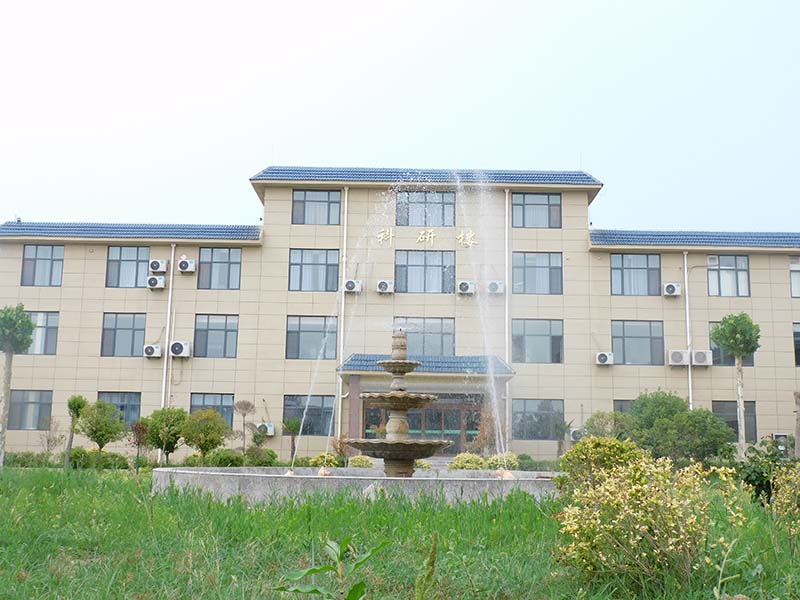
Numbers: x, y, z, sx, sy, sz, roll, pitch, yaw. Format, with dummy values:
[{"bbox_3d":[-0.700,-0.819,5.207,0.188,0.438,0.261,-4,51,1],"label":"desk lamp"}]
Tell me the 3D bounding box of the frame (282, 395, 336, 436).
[{"bbox_3d":[-4.426,5.680,45.309,2.533,1.950,0.100,1,-10,1],"label":"frame"}]

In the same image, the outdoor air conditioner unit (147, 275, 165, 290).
[{"bbox_3d":[-12.040,-0.864,45.615,0.800,0.560,0.300,1,-9,1],"label":"outdoor air conditioner unit"}]

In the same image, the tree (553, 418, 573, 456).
[{"bbox_3d":[7.116,6.327,40.409,1.000,2.364,1.000,1,-9,1],"label":"tree"}]

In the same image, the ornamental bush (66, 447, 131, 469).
[{"bbox_3d":[-13.447,7.053,40.918,2.850,0.903,1.300,1,-10,1],"label":"ornamental bush"}]

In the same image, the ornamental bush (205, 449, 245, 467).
[{"bbox_3d":[-7.368,6.696,39.020,1.608,0.843,1.500,1,-10,1],"label":"ornamental bush"}]

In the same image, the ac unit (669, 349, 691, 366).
[{"bbox_3d":[13.336,2.755,44.027,0.940,0.690,0.360,1,-10,1],"label":"ac unit"}]

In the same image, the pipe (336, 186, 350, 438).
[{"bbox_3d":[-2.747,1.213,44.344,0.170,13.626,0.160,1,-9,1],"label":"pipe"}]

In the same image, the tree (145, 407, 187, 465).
[{"bbox_3d":[-10.159,5.960,40.263,1.816,2.540,1.816,1,-10,1],"label":"tree"}]

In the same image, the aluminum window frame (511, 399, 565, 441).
[{"bbox_3d":[6.757,5.857,45.073,2.527,1.951,0.100,1,-10,1],"label":"aluminum window frame"}]

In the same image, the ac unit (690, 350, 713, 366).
[{"bbox_3d":[14.249,2.750,43.663,0.930,0.670,0.340,1,-9,1],"label":"ac unit"}]

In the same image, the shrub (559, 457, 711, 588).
[{"bbox_3d":[1.750,1.652,6.900,1.071,0.910,1.000,1,-10,1],"label":"shrub"}]

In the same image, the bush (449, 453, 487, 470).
[{"bbox_3d":[2.511,6.186,34.415,1.416,0.981,1.400,1,-10,1],"label":"bush"}]

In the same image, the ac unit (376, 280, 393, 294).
[{"bbox_3d":[-0.701,-0.650,44.861,0.810,0.570,0.300,1,-10,1],"label":"ac unit"}]

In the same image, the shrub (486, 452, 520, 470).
[{"bbox_3d":[3.926,6.282,35.408,1.324,0.833,1.258,1,-9,1],"label":"shrub"}]

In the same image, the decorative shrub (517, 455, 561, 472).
[{"bbox_3d":[6.132,7.334,40.755,2.071,0.944,1.000,1,-10,1],"label":"decorative shrub"}]

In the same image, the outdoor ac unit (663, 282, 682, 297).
[{"bbox_3d":[13.495,-0.524,45.738,0.780,0.550,0.300,1,-10,1],"label":"outdoor ac unit"}]

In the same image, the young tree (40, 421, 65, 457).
[{"bbox_3d":[-15.504,6.286,41.218,1.254,1.811,1.200,1,-10,1],"label":"young tree"}]

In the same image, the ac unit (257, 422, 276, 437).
[{"bbox_3d":[-6.326,6.144,43.805,0.800,0.560,0.300,1,-10,1],"label":"ac unit"}]

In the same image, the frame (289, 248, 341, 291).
[{"bbox_3d":[-4.315,-1.490,46.536,2.501,2.149,0.100,1,-10,1],"label":"frame"}]

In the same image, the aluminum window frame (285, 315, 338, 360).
[{"bbox_3d":[-4.366,1.887,45.958,2.506,2.136,0.100,1,-10,1],"label":"aluminum window frame"}]

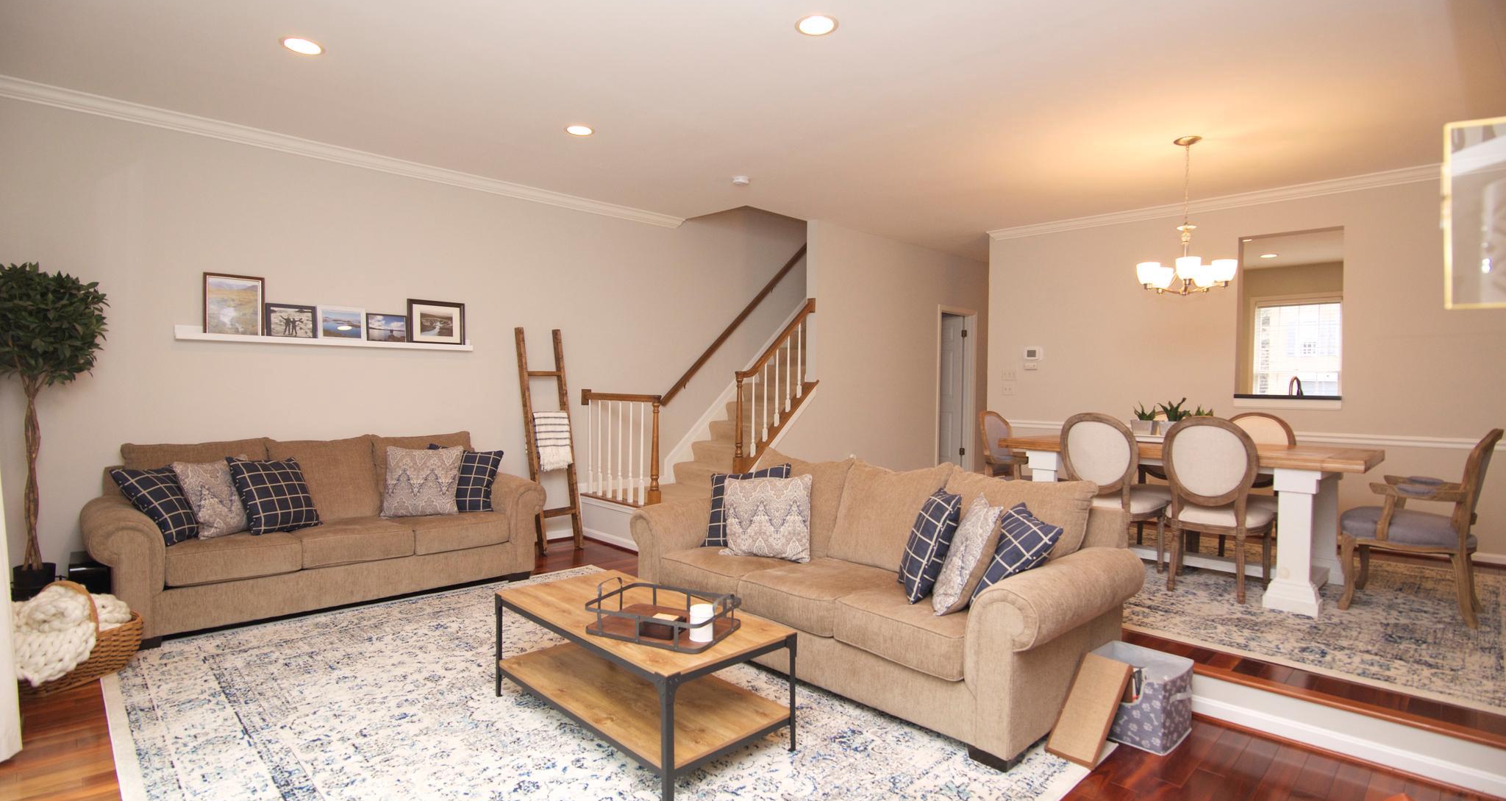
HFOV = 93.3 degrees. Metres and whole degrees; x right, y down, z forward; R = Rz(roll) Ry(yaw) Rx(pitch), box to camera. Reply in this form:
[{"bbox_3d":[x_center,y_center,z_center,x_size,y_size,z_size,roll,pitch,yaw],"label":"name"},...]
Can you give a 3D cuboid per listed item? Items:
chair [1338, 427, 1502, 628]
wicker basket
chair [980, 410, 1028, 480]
[{"bbox_3d":[3.514,0.622,3.762,0.630,0.970,0.610,0,2,-43],"label":"chair"},{"bbox_3d":[-3.088,1.049,3.229,0.340,0.450,0.500,1,1,20],"label":"wicker basket"},{"bbox_3d":[2.036,0.588,5.326,0.620,0.990,0.620,-1,2,-45],"label":"chair"}]

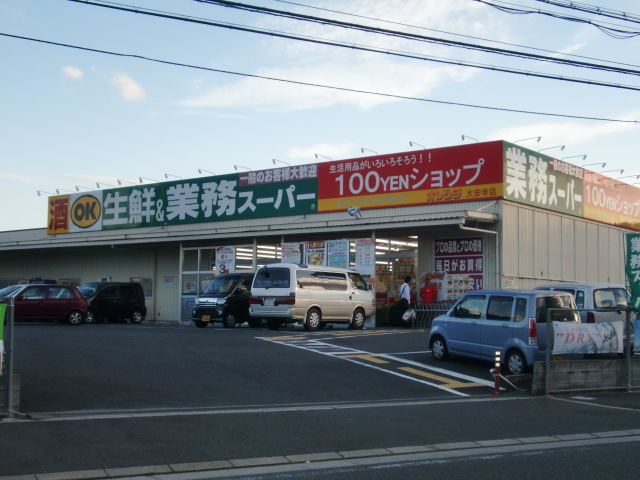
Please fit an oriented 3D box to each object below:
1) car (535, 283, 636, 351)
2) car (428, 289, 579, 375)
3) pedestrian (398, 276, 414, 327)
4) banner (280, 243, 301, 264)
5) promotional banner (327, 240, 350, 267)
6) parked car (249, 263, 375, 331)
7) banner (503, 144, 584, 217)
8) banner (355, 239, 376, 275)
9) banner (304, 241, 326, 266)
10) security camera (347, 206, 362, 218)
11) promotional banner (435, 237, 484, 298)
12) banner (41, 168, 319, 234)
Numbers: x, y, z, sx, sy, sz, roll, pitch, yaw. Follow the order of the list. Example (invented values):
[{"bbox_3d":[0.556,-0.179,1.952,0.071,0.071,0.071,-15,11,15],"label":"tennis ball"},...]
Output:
[{"bbox_3d":[6.160,1.960,22.600,1.500,1.700,3.500,2,-2,-30],"label":"car"},{"bbox_3d":[3.808,1.847,18.861,1.475,1.645,3.395,2,-2,-31],"label":"car"},{"bbox_3d":[2.912,2.082,29.706,0.450,1.710,0.500,0,-5,3],"label":"pedestrian"},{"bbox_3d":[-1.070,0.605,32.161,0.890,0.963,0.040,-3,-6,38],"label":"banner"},{"bbox_3d":[0.650,0.624,31.715,0.969,1.180,0.030,-3,-6,38],"label":"promotional banner"},{"bbox_3d":[-0.073,1.827,27.814,1.700,1.970,4.750,-3,-6,35],"label":"parked car"},{"bbox_3d":[8.336,-2.093,32.307,0.150,1.991,7.019,-3,-6,38],"label":"banner"},{"bbox_3d":[1.531,0.580,30.113,0.809,1.214,0.040,-3,-6,38],"label":"banner"},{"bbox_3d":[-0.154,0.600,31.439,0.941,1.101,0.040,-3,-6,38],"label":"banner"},{"bbox_3d":[1.207,-0.961,30.789,0.420,0.400,0.400,4,-6,-37],"label":"security camera"},{"bbox_3d":[4.740,0.933,30.355,1.867,1.959,0.050,-3,-6,38],"label":"promotional banner"},{"bbox_3d":[-7.021,-1.621,39.789,17.505,2.001,0.150,-3,-6,38],"label":"banner"}]

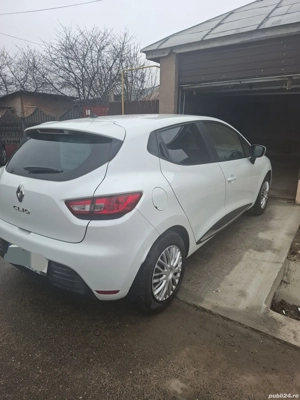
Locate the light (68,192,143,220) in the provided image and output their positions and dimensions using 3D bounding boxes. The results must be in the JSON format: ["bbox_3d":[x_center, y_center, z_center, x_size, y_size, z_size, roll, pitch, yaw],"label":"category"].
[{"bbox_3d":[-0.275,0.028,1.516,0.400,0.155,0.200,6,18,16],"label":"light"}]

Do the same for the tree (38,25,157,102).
[{"bbox_3d":[-2.226,-4.597,12.012,5.100,5.100,4.600,-2,16,-10],"label":"tree"}]

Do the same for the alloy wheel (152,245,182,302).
[{"bbox_3d":[0.102,0.520,1.941,0.120,0.405,0.405,13,21,35],"label":"alloy wheel"}]

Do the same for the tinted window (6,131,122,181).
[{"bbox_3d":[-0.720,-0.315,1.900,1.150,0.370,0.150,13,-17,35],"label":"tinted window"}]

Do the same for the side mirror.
[{"bbox_3d":[1.254,-0.534,3.073,0.190,0.190,0.130,13,21,35],"label":"side mirror"}]

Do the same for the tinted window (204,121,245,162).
[{"bbox_3d":[0.814,-0.609,2.770,0.070,0.400,0.920,-10,7,39],"label":"tinted window"}]

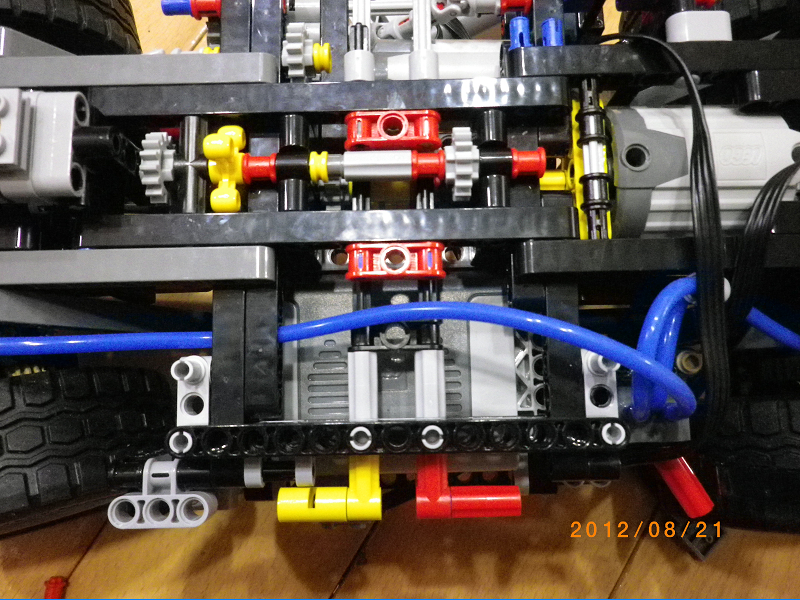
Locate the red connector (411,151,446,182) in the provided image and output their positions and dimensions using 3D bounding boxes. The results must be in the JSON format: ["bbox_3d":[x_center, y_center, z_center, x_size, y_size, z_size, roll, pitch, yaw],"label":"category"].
[{"bbox_3d":[0.007,-0.032,0.154,0.008,0.007,0.007,-1,83,0],"label":"red connector"}]

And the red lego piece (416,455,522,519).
[{"bbox_3d":[0.016,0.044,0.154,0.024,0.007,0.016,-1,83,0],"label":"red lego piece"}]

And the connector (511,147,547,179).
[{"bbox_3d":[0.031,-0.032,0.153,0.008,0.007,0.007,-1,81,0],"label":"connector"}]

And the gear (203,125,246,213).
[{"bbox_3d":[-0.041,-0.032,0.157,0.008,0.022,0.022,-1,66,1],"label":"gear"}]

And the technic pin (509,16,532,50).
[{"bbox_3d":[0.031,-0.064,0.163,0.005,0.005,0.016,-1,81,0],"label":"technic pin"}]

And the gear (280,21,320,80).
[{"bbox_3d":[-0.026,-0.062,0.165,0.008,0.018,0.018,-1,81,0],"label":"gear"}]

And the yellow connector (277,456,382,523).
[{"bbox_3d":[-0.016,0.043,0.149,0.024,0.007,0.016,-1,81,0],"label":"yellow connector"}]

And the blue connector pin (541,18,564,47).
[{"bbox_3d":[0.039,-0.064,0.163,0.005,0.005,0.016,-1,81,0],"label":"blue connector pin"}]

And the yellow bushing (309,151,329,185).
[{"bbox_3d":[-0.019,-0.031,0.153,0.004,0.007,0.007,-1,81,0],"label":"yellow bushing"}]

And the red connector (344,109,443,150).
[{"bbox_3d":[-0.002,-0.040,0.156,0.024,0.008,0.008,-1,83,0],"label":"red connector"}]

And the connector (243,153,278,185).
[{"bbox_3d":[-0.033,-0.031,0.154,0.008,0.007,0.007,-1,83,0],"label":"connector"}]

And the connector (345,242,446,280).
[{"bbox_3d":[-0.001,-0.009,0.152,0.024,0.008,0.008,-1,83,0],"label":"connector"}]

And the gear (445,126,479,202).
[{"bbox_3d":[0.015,-0.032,0.153,0.008,0.018,0.018,-1,81,0],"label":"gear"}]

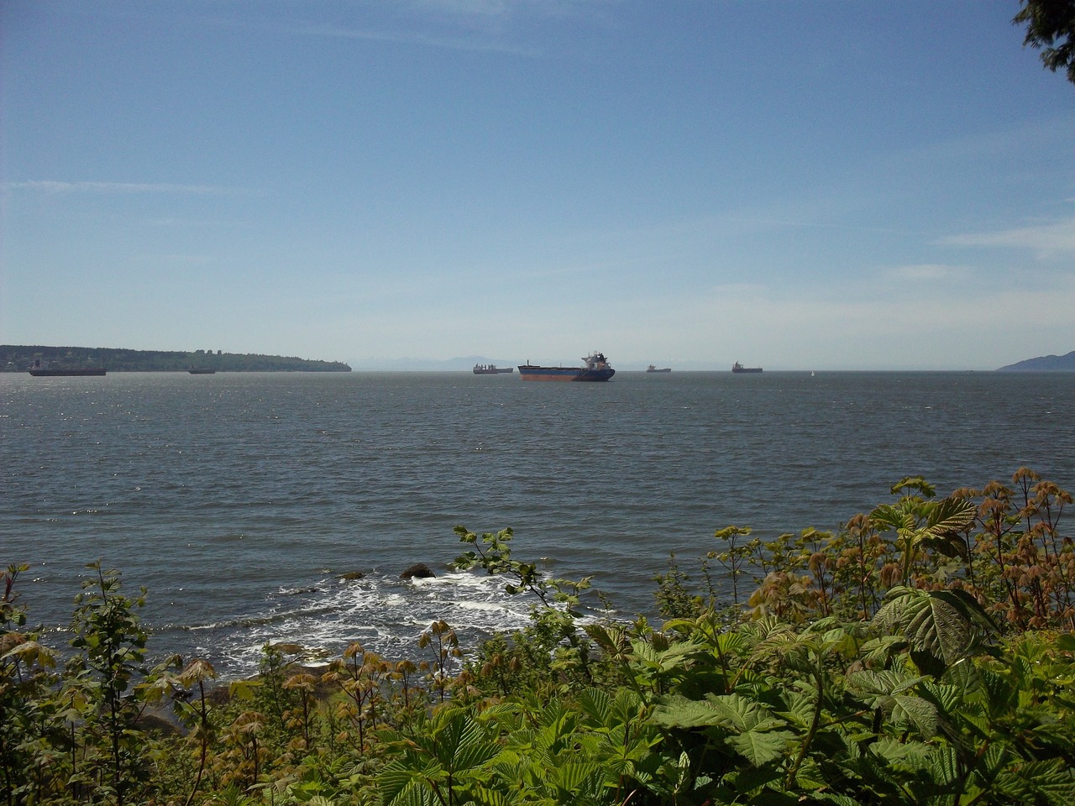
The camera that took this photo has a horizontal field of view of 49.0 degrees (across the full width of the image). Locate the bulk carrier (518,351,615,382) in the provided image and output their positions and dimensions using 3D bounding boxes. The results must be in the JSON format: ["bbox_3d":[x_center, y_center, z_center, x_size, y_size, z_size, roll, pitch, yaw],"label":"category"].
[{"bbox_3d":[26.000,-42.360,1389.510,32.200,35.500,218.000,-1,2,-27],"label":"bulk carrier"}]

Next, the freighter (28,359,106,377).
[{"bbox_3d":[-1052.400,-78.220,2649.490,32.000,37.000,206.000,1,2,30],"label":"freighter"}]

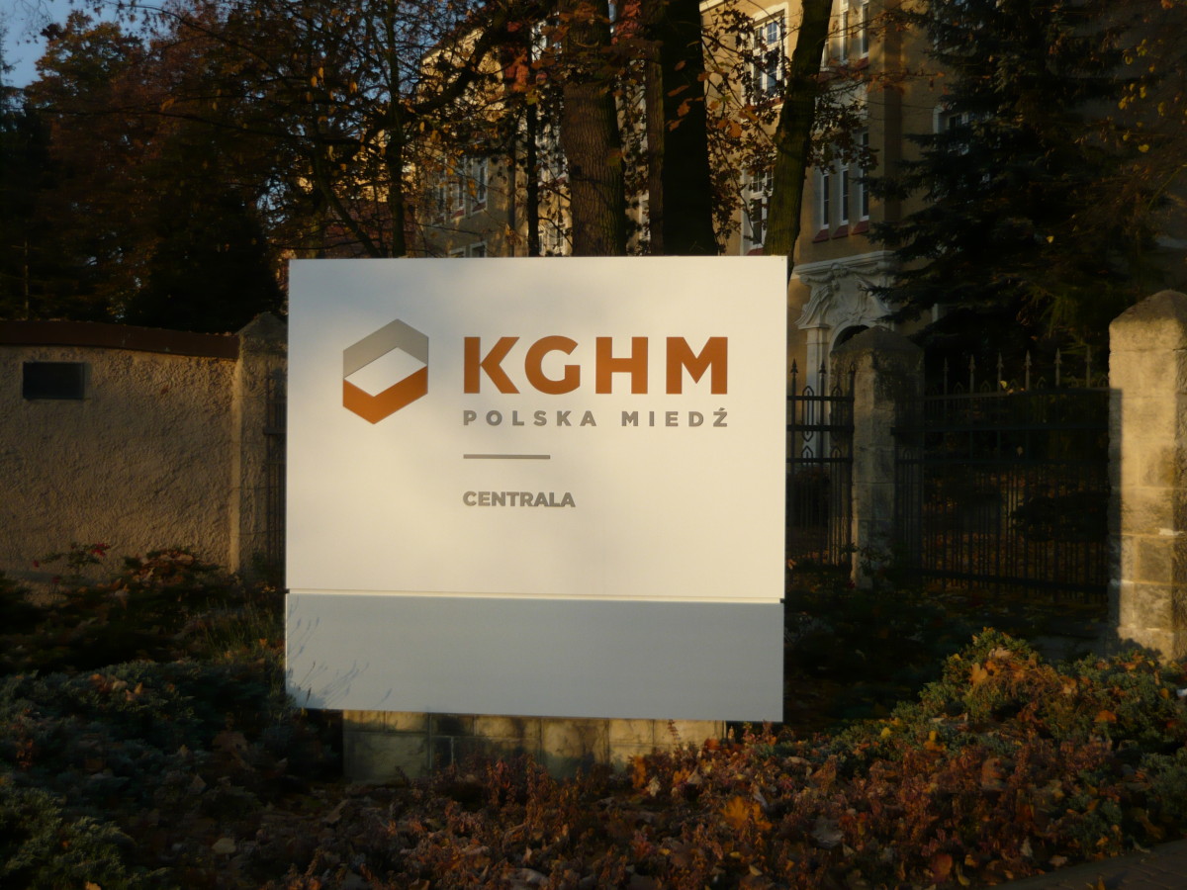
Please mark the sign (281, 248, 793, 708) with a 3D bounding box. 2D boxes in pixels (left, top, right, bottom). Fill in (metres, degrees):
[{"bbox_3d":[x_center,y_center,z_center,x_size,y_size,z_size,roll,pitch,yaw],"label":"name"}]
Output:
[{"bbox_3d":[-0.262,0.180,6.230,2.200,2.000,0.200,0,0,6],"label":"sign"}]

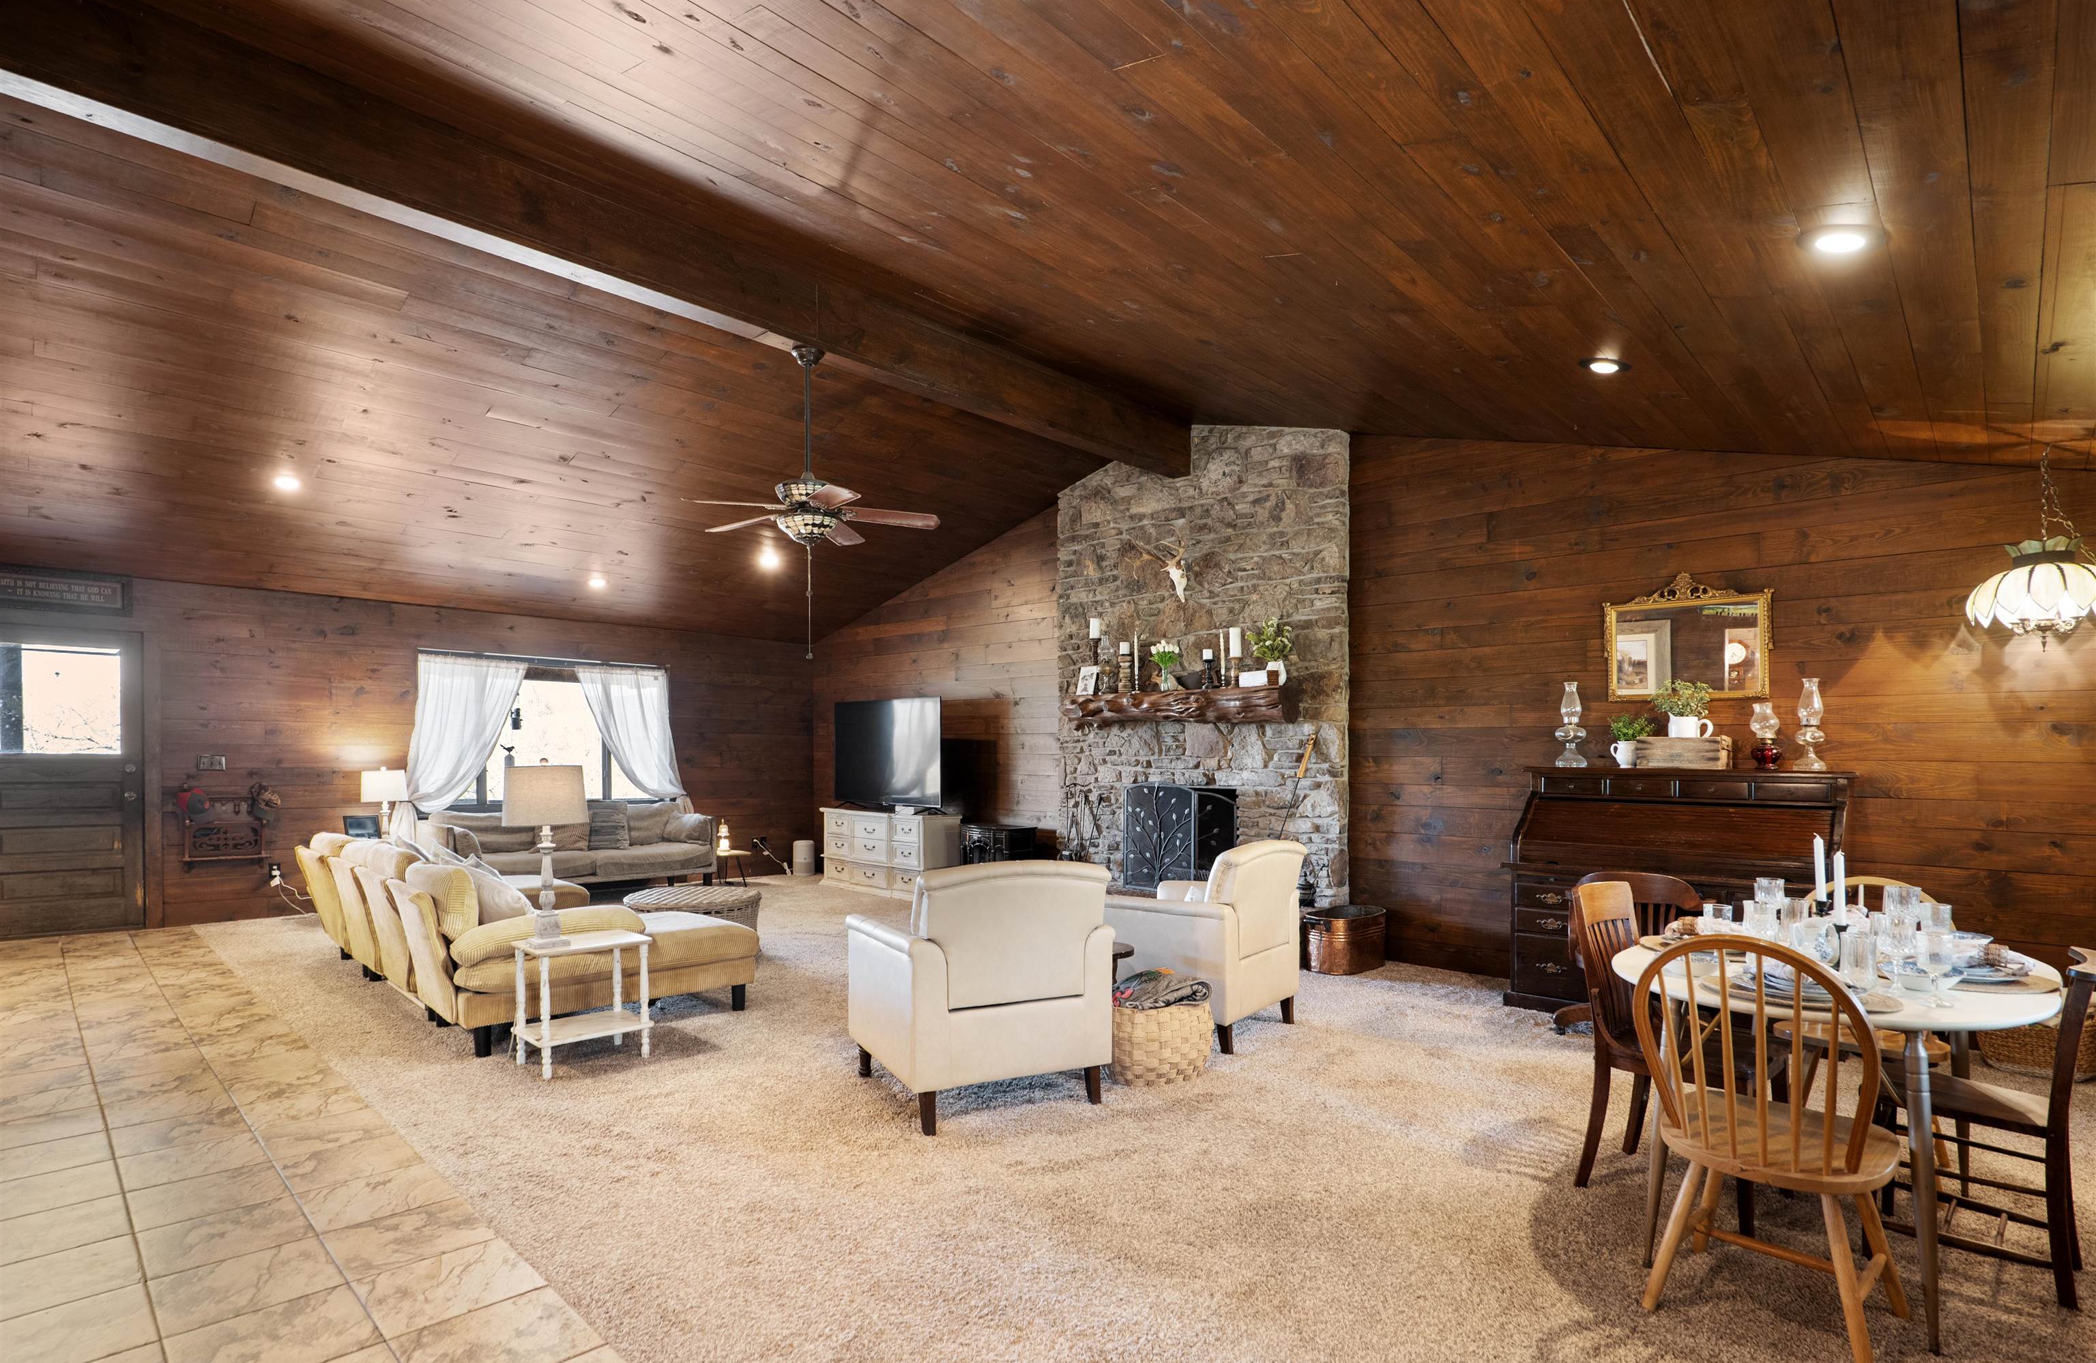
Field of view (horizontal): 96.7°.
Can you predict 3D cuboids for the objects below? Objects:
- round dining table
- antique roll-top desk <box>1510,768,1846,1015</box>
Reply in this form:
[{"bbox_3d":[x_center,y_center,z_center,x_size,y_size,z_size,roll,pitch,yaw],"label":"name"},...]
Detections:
[{"bbox_3d":[2.171,1.143,2.587,1.452,0.736,0.884,4,-6,-39],"label":"round dining table"},{"bbox_3d":[3.113,1.063,4.626,1.422,1.219,0.660,-4,-6,43],"label":"antique roll-top desk"}]

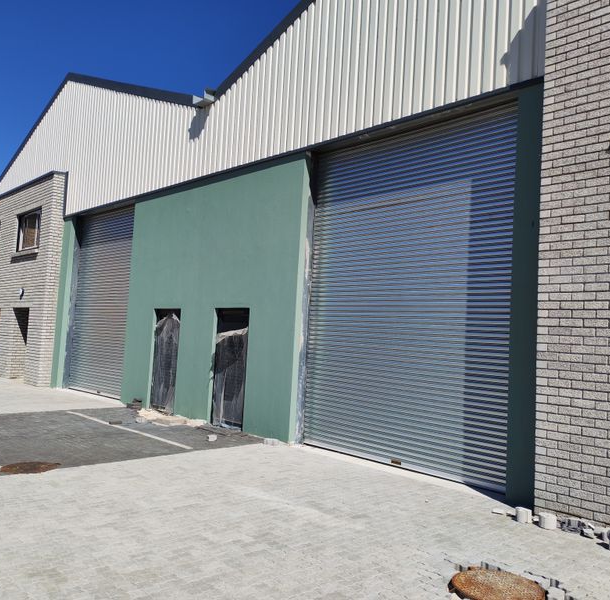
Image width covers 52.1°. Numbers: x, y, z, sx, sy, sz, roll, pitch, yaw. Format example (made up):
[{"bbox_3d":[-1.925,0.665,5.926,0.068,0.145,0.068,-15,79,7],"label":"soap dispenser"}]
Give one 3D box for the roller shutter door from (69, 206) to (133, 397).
[{"bbox_3d":[-4.980,0.031,15.583,0.120,4.625,3.670,6,-5,-42],"label":"roller shutter door"}]

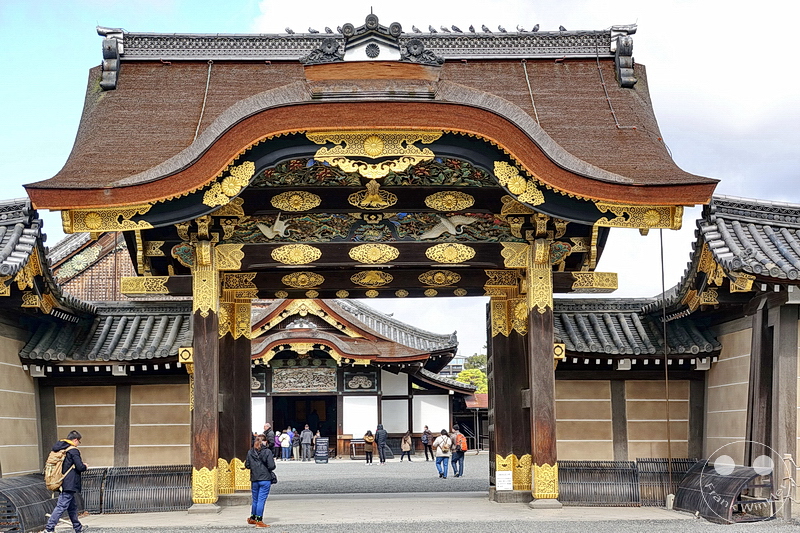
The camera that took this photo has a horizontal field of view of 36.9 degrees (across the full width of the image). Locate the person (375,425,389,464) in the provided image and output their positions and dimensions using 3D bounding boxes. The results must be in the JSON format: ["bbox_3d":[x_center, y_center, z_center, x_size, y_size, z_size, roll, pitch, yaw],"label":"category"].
[{"bbox_3d":[-0.817,7.874,53.008,0.540,1.770,0.380,3,-9,-27],"label":"person"}]

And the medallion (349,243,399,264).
[{"bbox_3d":[-0.554,-0.275,25.843,1.088,0.460,0.070,0,-8,-3],"label":"medallion"}]

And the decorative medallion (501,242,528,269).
[{"bbox_3d":[2.464,-0.231,25.871,0.599,0.570,0.120,0,-8,-3],"label":"decorative medallion"}]

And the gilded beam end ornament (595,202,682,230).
[{"bbox_3d":[4.942,-1.010,24.935,1.840,0.588,0.220,0,-8,-3],"label":"gilded beam end ornament"}]

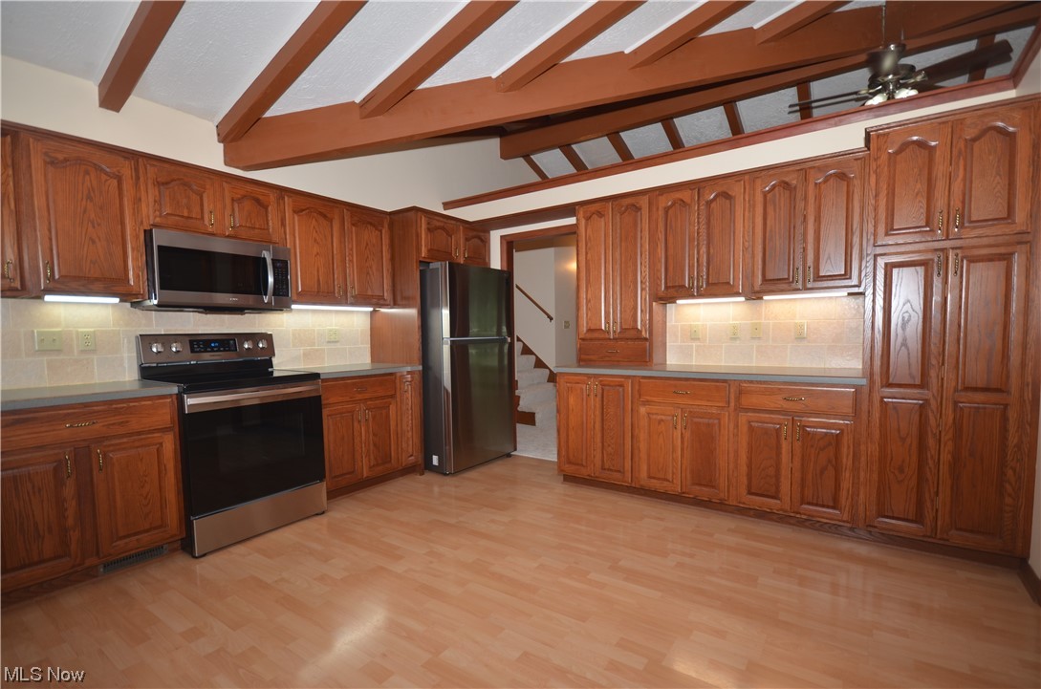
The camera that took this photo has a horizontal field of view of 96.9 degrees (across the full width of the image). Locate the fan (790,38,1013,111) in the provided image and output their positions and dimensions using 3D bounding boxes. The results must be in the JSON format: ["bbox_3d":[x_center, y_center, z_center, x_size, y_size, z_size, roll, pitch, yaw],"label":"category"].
[{"bbox_3d":[2.821,-2.047,3.518,1.300,0.500,1.300,1,3,36],"label":"fan"}]

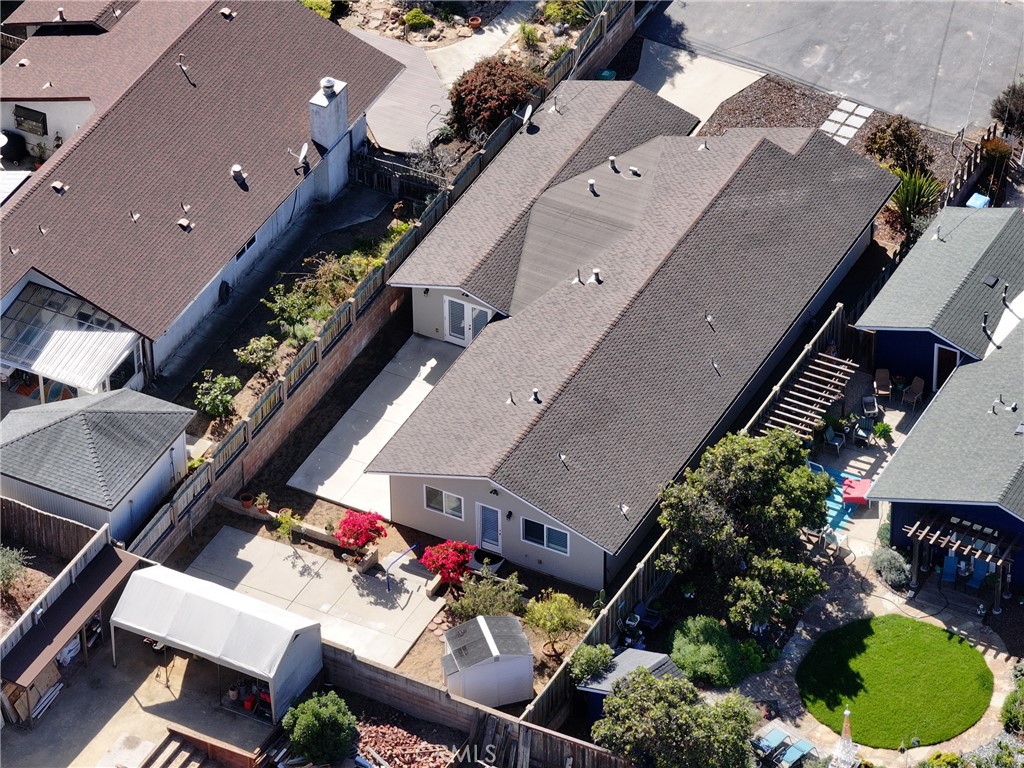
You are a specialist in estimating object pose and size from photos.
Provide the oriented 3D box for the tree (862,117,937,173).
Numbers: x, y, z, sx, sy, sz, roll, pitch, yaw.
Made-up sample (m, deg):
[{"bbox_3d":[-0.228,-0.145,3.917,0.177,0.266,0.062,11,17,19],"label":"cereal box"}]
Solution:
[{"bbox_3d":[15.567,-9.653,196.011,2.900,2.400,2.700,0,39,0],"label":"tree"}]

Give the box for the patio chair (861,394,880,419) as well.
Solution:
[{"bbox_3d":[12.465,0.841,170.735,0.570,0.700,0.550,-7,39,-7],"label":"patio chair"}]

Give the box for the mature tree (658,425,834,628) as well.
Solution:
[{"bbox_3d":[7.900,4.873,165.609,5.900,6.000,5.300,-1,39,0],"label":"mature tree"}]

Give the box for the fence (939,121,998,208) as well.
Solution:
[{"bbox_3d":[17.291,-8.019,185.924,0.150,1.150,5.200,18,42,22],"label":"fence"}]

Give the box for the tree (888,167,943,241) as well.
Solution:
[{"bbox_3d":[15.748,-7.224,192.728,2.100,2.700,1.900,0,39,0],"label":"tree"}]

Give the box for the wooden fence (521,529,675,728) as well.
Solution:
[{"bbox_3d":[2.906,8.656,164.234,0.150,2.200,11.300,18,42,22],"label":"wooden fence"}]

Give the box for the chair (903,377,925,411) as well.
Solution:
[{"bbox_3d":[14.337,0.312,175.275,0.620,0.930,0.700,25,46,29],"label":"chair"}]

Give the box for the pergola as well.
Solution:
[{"bbox_3d":[15.271,6.223,166.644,4.000,2.500,1.500,18,42,22],"label":"pergola"}]

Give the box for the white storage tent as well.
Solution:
[{"bbox_3d":[-9.934,8.478,165.148,6.317,2.850,3.144,18,42,22],"label":"white storage tent"}]

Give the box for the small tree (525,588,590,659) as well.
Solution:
[{"bbox_3d":[1.581,8.398,173.799,2.300,2.100,2.100,0,39,0],"label":"small tree"}]

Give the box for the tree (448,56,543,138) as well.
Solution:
[{"bbox_3d":[-0.662,-11.545,196.138,3.700,2.800,3.400,0,39,0],"label":"tree"}]

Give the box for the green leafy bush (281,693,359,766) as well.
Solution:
[{"bbox_3d":[-6.395,11.471,163.981,2.500,2.450,2.500,-1,39,0],"label":"green leafy bush"}]

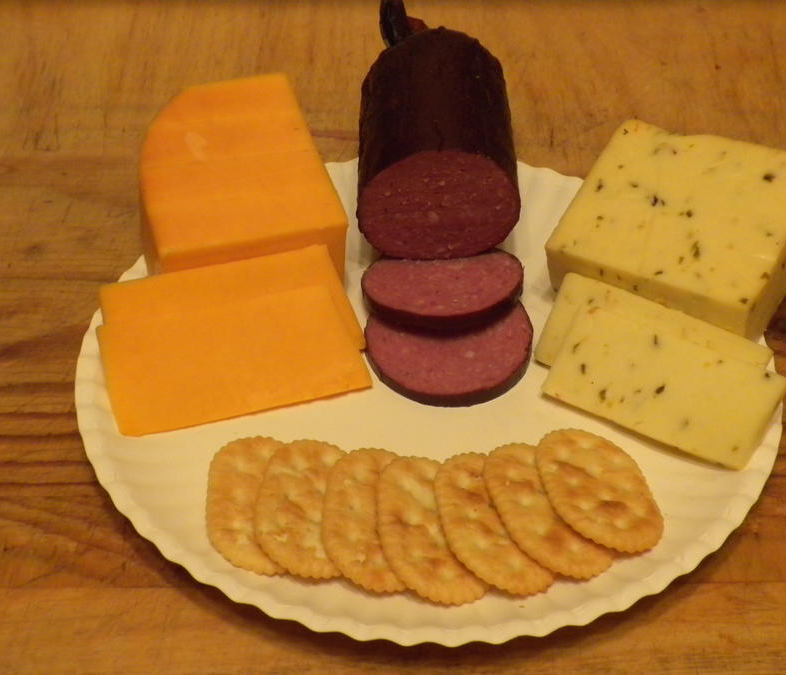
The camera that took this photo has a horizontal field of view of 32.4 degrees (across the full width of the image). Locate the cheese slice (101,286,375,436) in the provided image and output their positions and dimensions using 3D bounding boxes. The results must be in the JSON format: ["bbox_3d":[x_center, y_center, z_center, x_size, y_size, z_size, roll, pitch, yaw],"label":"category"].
[{"bbox_3d":[-0.056,0.007,0.463,0.084,0.003,0.043,-11,59,-15],"label":"cheese slice"}]

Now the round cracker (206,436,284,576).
[{"bbox_3d":[-0.041,0.053,0.422,0.037,0.005,0.055,-3,43,-9],"label":"round cracker"}]

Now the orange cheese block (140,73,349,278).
[{"bbox_3d":[-0.061,-0.052,0.498,0.066,0.038,0.081,-12,53,-15],"label":"orange cheese block"}]

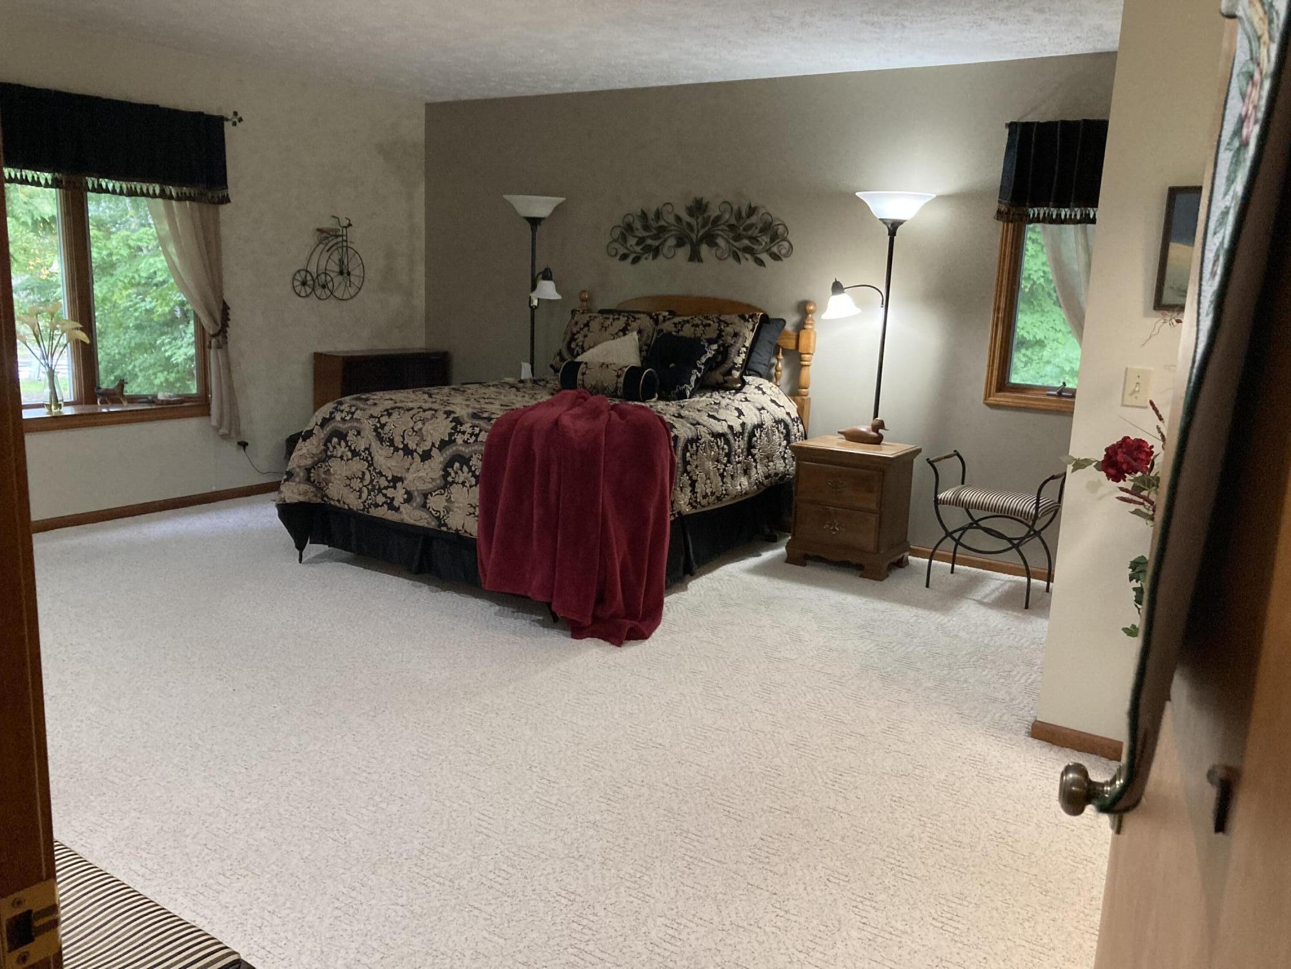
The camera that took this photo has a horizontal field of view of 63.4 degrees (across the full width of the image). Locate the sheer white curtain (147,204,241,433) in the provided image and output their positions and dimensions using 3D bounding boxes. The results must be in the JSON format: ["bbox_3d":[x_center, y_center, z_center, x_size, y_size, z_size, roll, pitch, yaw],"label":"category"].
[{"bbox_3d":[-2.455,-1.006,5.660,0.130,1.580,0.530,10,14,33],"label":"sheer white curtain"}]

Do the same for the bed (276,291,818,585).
[{"bbox_3d":[-0.386,-0.308,5.237,1.800,1.290,2.150,10,14,33],"label":"bed"}]

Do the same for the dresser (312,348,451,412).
[{"bbox_3d":[-1.698,-0.442,6.799,0.290,0.830,0.870,10,14,33],"label":"dresser"}]

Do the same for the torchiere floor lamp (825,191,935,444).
[{"bbox_3d":[1.139,-0.517,5.243,0.500,1.820,0.380,3,11,2],"label":"torchiere floor lamp"}]

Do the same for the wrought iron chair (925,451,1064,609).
[{"bbox_3d":[1.634,0.197,4.877,0.600,0.615,0.360,10,14,33],"label":"wrought iron chair"}]

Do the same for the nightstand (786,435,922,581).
[{"bbox_3d":[1.037,0.108,5.229,0.530,0.605,0.400,10,14,33],"label":"nightstand"}]

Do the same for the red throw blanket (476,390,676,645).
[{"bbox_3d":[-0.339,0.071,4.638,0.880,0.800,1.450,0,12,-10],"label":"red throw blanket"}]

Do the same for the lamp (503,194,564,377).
[{"bbox_3d":[-0.623,-0.823,6.400,0.380,1.820,0.500,-3,12,-24],"label":"lamp"}]

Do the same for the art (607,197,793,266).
[{"bbox_3d":[0.277,-1.426,5.923,1.237,0.385,0.040,10,14,33],"label":"art"}]

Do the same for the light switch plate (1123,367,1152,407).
[{"bbox_3d":[1.413,-0.278,2.995,0.071,0.114,0.014,10,14,33],"label":"light switch plate"}]

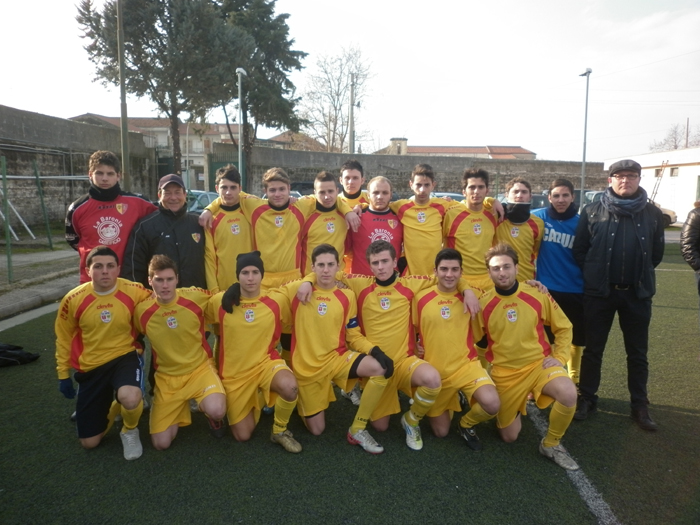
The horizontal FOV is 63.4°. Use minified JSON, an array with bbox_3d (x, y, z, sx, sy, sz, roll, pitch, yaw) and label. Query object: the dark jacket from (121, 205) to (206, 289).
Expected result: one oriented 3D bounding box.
[{"bbox_3d":[-1.342,-0.032,4.074,0.620,0.780,0.340,-1,7,-8],"label":"dark jacket"}]

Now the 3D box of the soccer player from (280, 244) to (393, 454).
[{"bbox_3d":[-0.069,0.497,3.704,0.660,1.200,0.800,0,7,-11],"label":"soccer player"}]

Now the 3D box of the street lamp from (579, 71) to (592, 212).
[{"bbox_3d":[8.995,-4.107,21.648,0.350,6.450,0.500,6,8,37],"label":"street lamp"}]

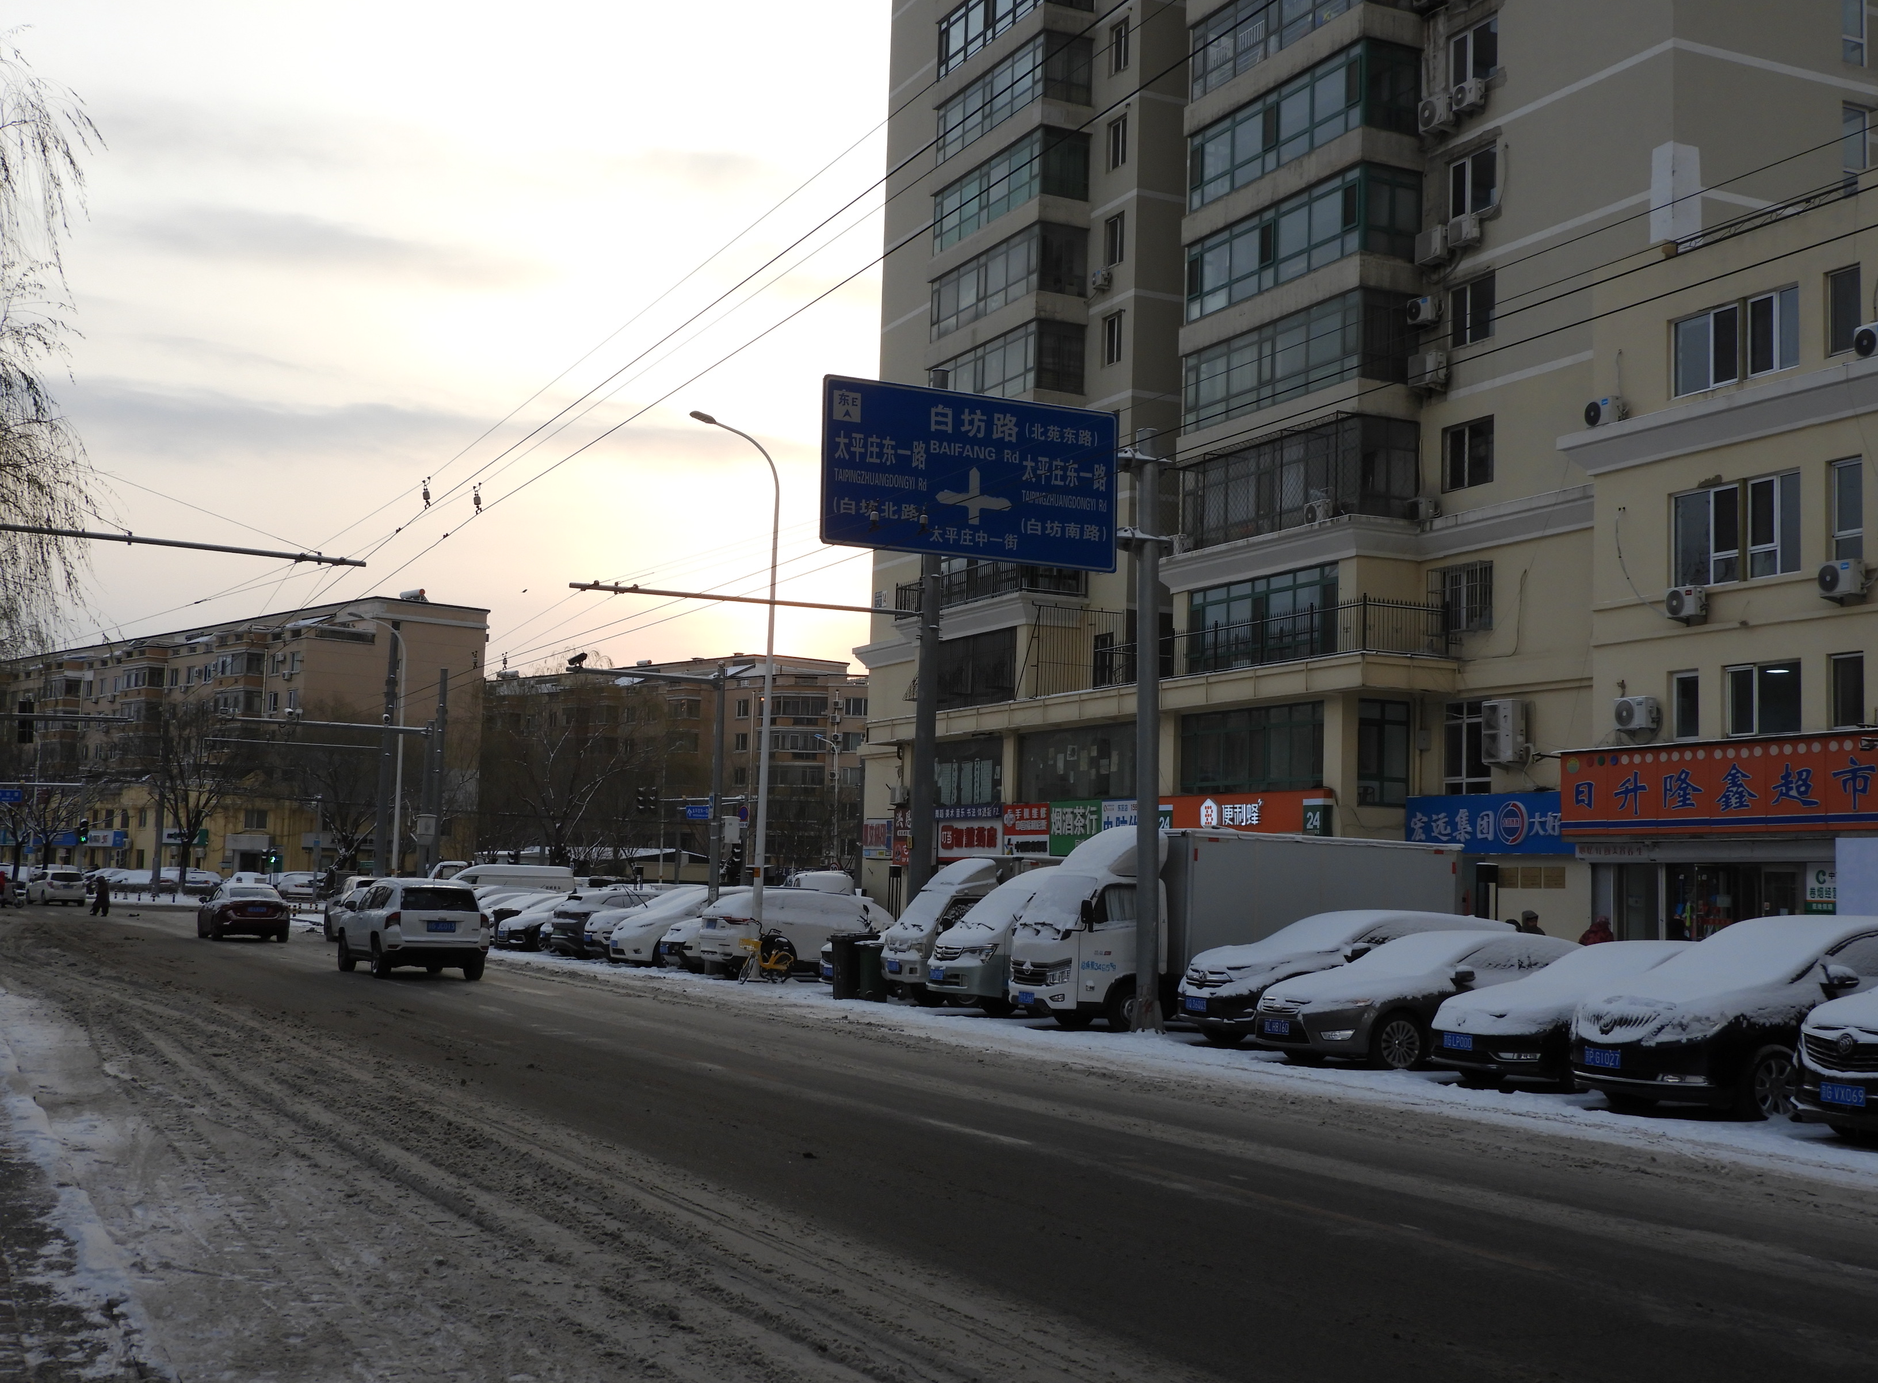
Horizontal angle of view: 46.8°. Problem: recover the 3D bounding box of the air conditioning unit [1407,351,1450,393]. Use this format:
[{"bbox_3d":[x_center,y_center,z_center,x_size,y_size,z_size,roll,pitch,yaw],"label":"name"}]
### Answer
[{"bbox_3d":[10.485,-6.821,46.252,0.340,0.700,0.950,4,-6,-25],"label":"air conditioning unit"}]

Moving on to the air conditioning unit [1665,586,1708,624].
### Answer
[{"bbox_3d":[12.315,-1.444,35.663,0.290,0.508,0.687,4,-6,-25],"label":"air conditioning unit"}]

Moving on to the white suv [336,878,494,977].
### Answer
[{"bbox_3d":[-9.201,4.032,37.536,1.820,1.680,4.460,4,-6,-25],"label":"white suv"}]

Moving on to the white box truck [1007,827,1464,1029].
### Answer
[{"bbox_3d":[3.875,3.192,28.780,5.970,2.630,1.950,4,-6,-25],"label":"white box truck"}]

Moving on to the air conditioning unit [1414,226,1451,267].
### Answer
[{"bbox_3d":[10.624,-9.582,46.700,0.310,0.640,0.830,4,-6,-25],"label":"air conditioning unit"}]

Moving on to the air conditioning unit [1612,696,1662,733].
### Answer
[{"bbox_3d":[12.242,0.404,38.077,0.300,0.550,0.770,4,-6,-25],"label":"air conditioning unit"}]

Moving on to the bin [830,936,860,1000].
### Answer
[{"bbox_3d":[-1.379,4.376,34.722,0.710,1.020,0.580,4,-6,-25],"label":"bin"}]

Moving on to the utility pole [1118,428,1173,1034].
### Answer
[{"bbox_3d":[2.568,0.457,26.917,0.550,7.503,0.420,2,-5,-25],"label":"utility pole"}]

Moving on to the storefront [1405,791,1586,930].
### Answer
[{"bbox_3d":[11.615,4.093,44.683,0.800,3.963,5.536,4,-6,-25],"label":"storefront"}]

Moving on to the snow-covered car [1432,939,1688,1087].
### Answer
[{"bbox_3d":[7.023,3.183,21.214,4.850,1.500,1.840,4,-6,-25],"label":"snow-covered car"}]

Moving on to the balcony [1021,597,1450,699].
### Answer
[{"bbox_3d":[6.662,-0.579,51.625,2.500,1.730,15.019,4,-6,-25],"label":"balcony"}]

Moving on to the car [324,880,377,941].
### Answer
[{"bbox_3d":[-12.838,5.124,50.022,1.820,1.620,4.500,4,-6,-25],"label":"car"}]

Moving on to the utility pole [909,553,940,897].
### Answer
[{"bbox_3d":[-0.153,-0.146,33.579,0.380,9.832,0.380,4,-5,-25],"label":"utility pole"}]

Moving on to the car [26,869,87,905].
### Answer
[{"bbox_3d":[-41.018,9.101,100.865,1.800,1.660,4.500,5,-6,-32],"label":"car"}]

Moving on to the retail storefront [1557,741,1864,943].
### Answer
[{"bbox_3d":[13.165,3.111,35.747,1.200,4.485,7.195,4,-6,-25],"label":"retail storefront"}]

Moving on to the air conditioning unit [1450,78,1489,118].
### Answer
[{"bbox_3d":[11.554,-12.956,47.280,0.310,0.597,0.756,4,-6,-25],"label":"air conditioning unit"}]

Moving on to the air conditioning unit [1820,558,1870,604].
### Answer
[{"bbox_3d":[13.675,-1.674,32.756,0.290,0.534,0.697,4,-6,-25],"label":"air conditioning unit"}]

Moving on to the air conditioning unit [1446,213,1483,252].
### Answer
[{"bbox_3d":[11.055,-9.632,45.624,0.280,0.550,0.740,4,-6,-25],"label":"air conditioning unit"}]

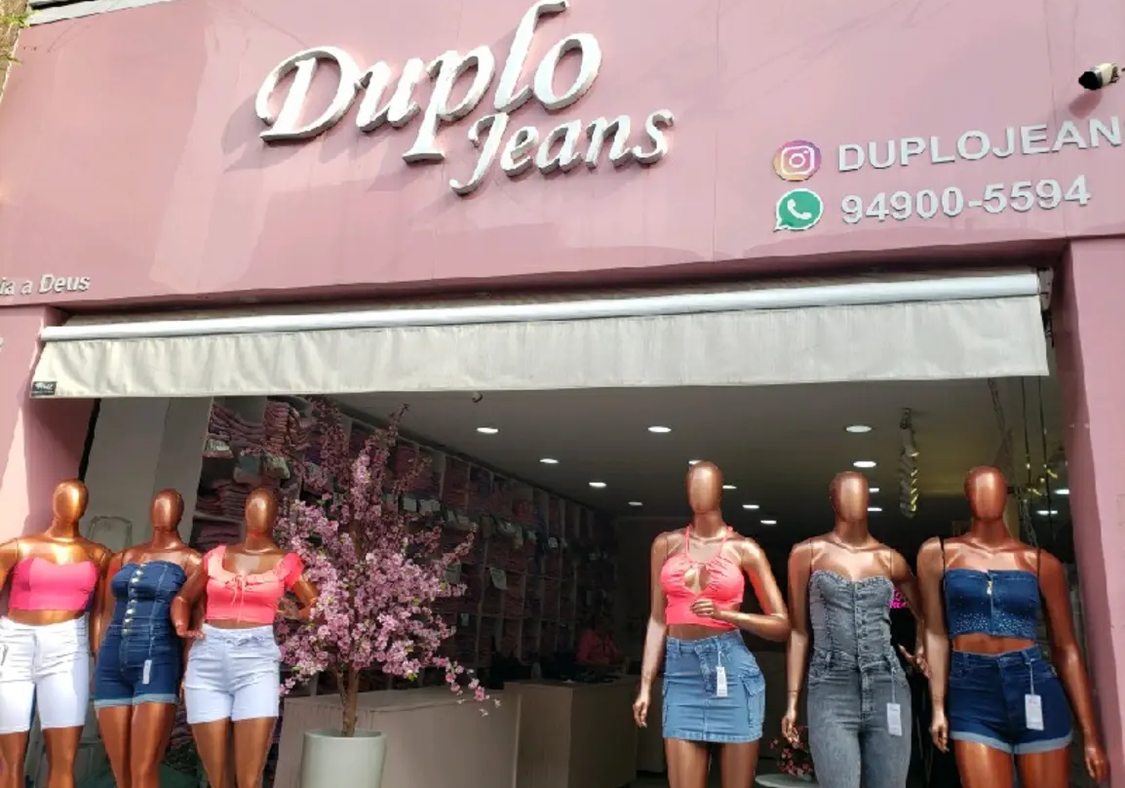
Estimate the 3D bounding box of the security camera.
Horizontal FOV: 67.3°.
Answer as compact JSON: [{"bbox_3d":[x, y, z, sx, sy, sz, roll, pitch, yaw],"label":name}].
[{"bbox_3d":[2.018,-1.189,3.171,0.140,0.075,0.075,-22,-5,-18],"label":"security camera"}]

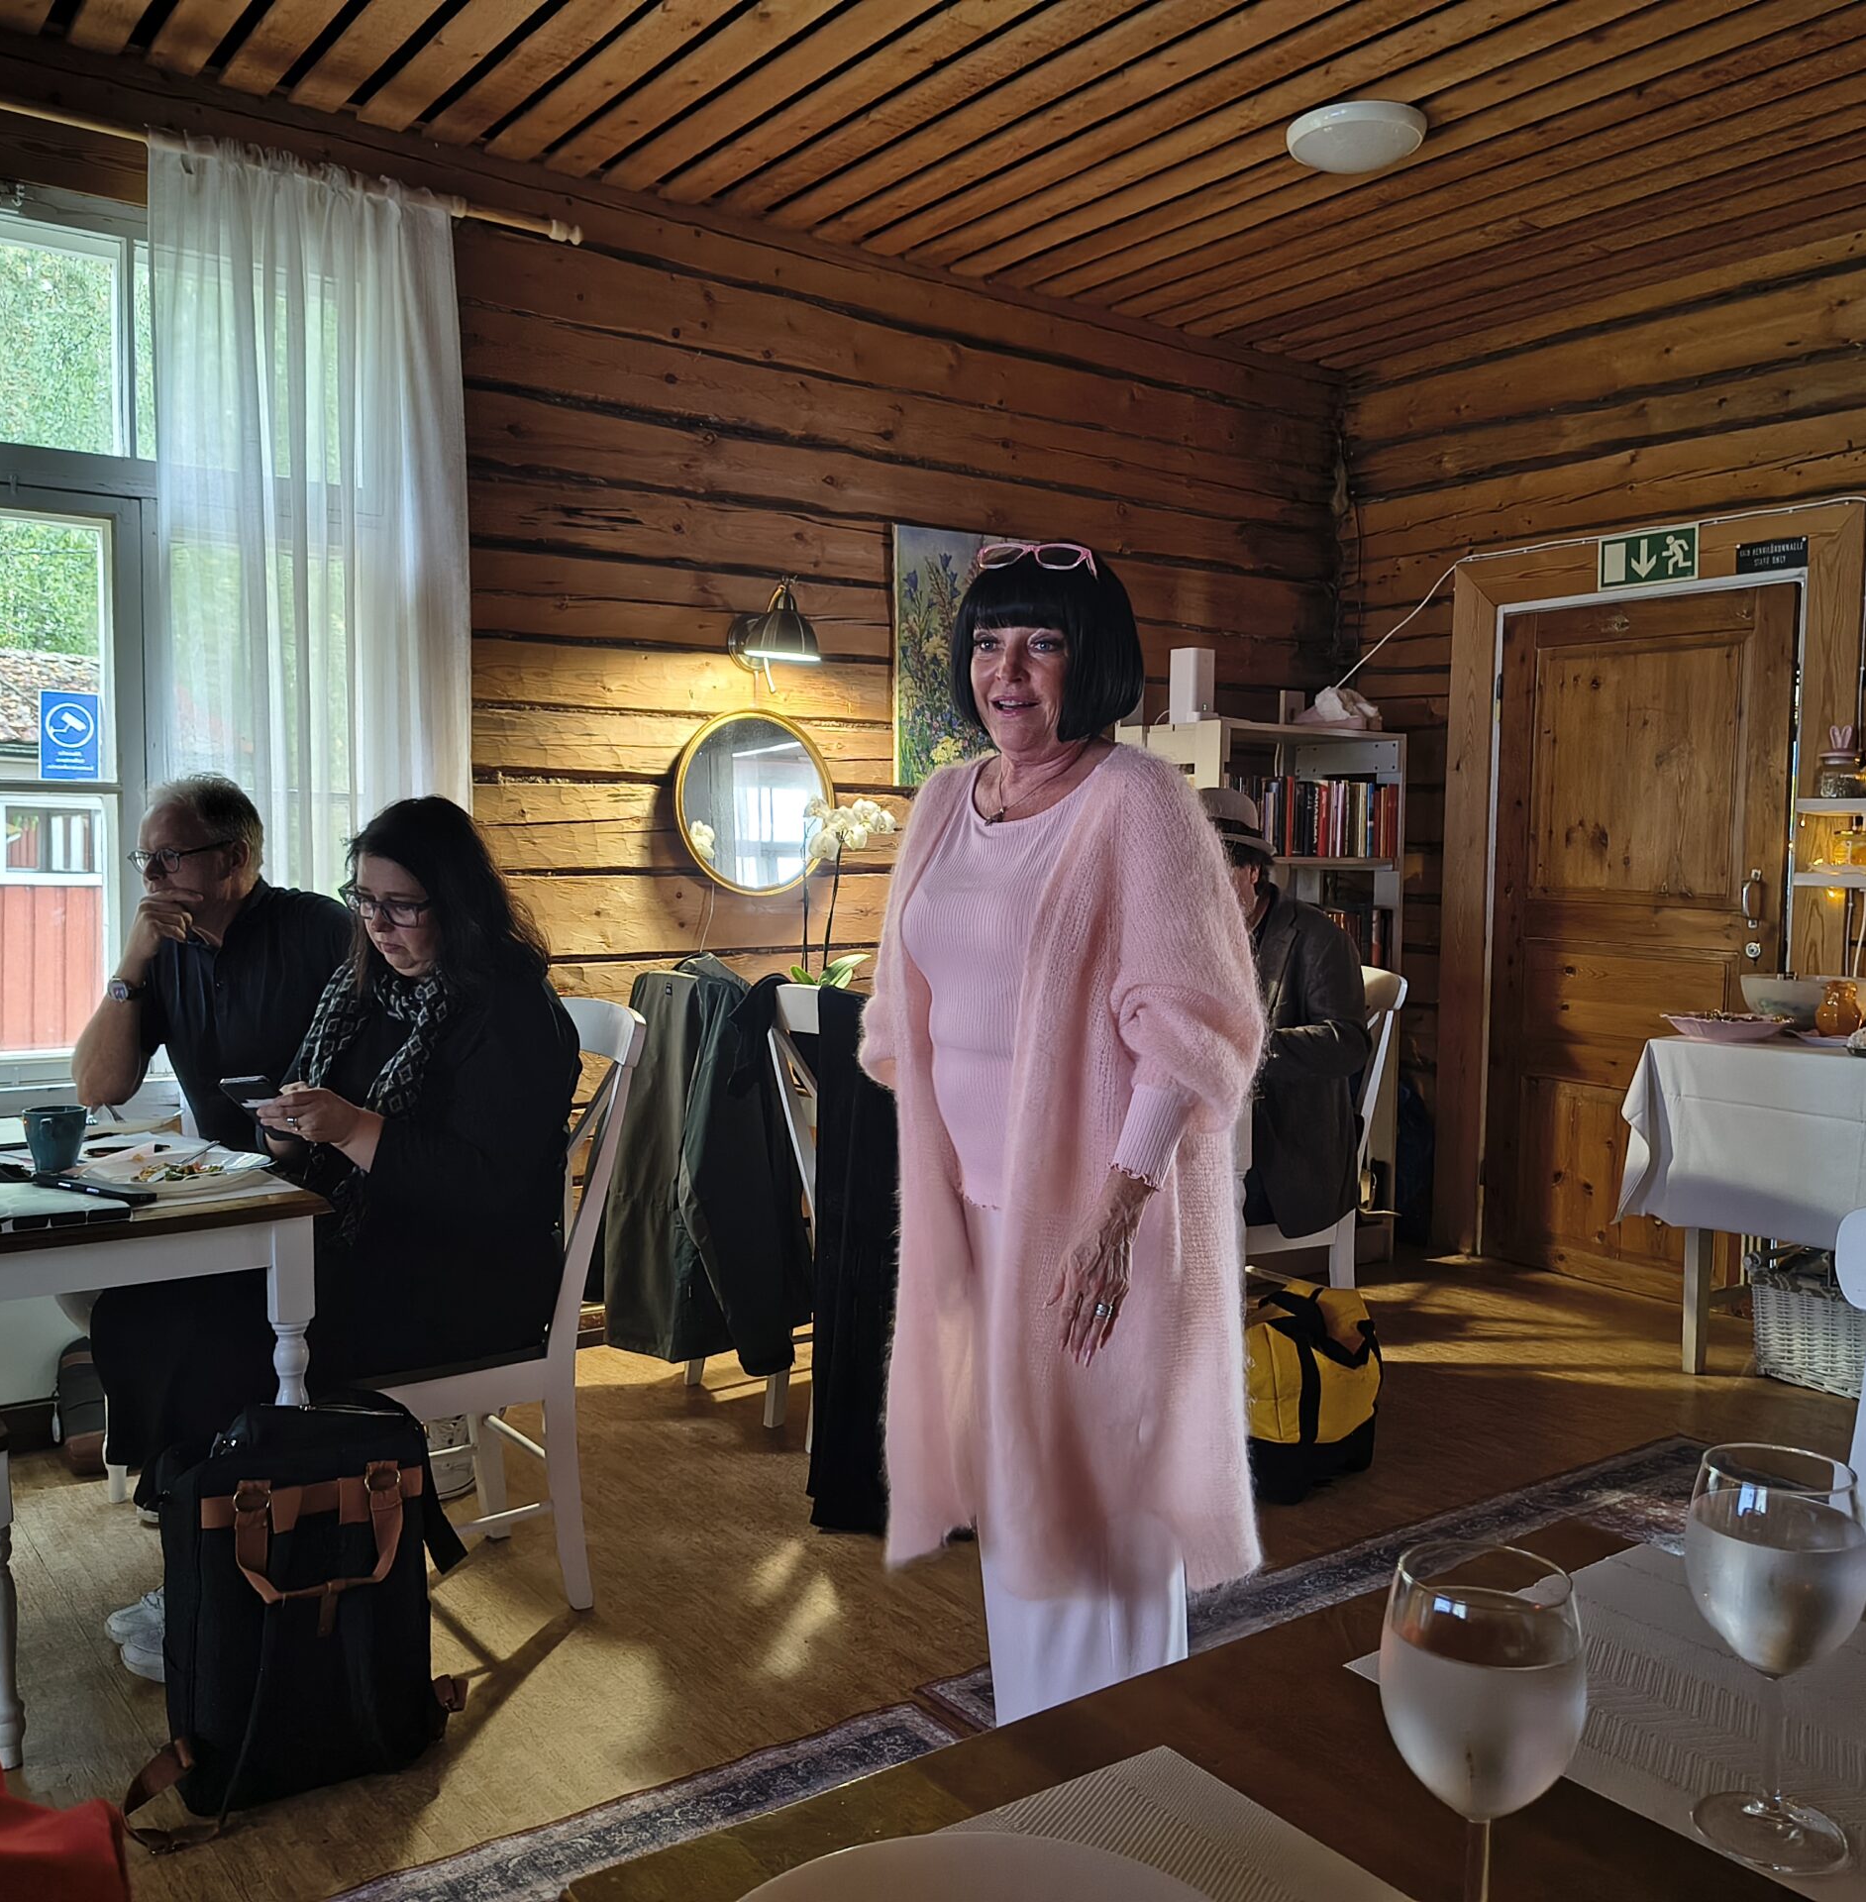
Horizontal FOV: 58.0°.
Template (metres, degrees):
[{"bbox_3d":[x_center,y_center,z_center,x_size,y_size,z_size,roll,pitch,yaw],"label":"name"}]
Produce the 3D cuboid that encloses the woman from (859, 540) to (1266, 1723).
[{"bbox_3d":[0.143,0.361,1.981,0.500,1.660,0.370,3,5,37],"label":"woman"}]

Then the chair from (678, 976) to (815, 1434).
[{"bbox_3d":[-0.292,0.538,3.783,0.500,0.970,0.430,-2,5,-37],"label":"chair"}]

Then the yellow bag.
[{"bbox_3d":[0.697,0.888,3.475,0.300,0.330,0.360,4,5,40],"label":"yellow bag"}]

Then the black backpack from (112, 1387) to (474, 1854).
[{"bbox_3d":[-0.912,0.914,2.413,0.335,0.480,0.240,-2,5,-29],"label":"black backpack"}]

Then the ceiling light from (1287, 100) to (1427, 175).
[{"bbox_3d":[0.931,-1.760,3.698,0.300,0.078,0.300,0,4,0],"label":"ceiling light"}]

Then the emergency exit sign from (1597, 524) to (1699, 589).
[{"bbox_3d":[2.030,-1.117,4.793,0.015,0.150,0.300,-2,4,-38],"label":"emergency exit sign"}]

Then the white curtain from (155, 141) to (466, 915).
[{"bbox_3d":[-1.284,-0.458,3.570,0.650,2.286,0.120,-2,5,-37],"label":"white curtain"}]

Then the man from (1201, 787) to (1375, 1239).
[{"bbox_3d":[0.564,0.341,3.881,0.820,1.435,0.520,-3,5,-37],"label":"man"}]

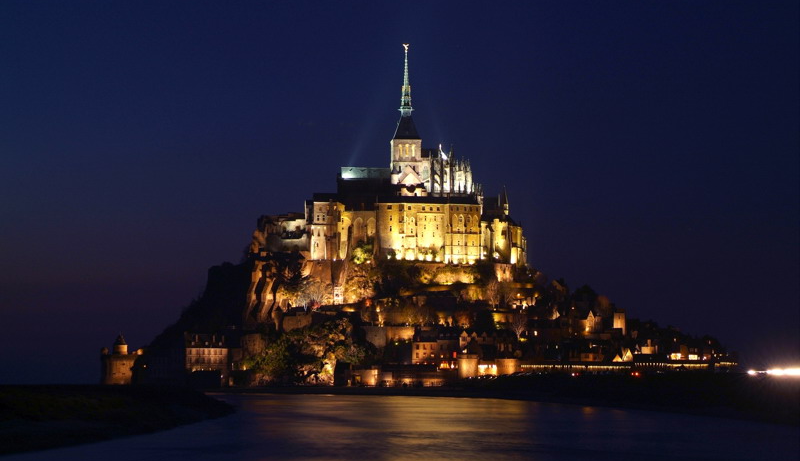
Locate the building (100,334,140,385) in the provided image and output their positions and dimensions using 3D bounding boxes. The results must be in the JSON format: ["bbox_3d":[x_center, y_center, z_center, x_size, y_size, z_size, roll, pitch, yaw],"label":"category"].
[{"bbox_3d":[-117.183,54.450,870.355,17.500,22.500,17.500,-1,-4,8],"label":"building"}]

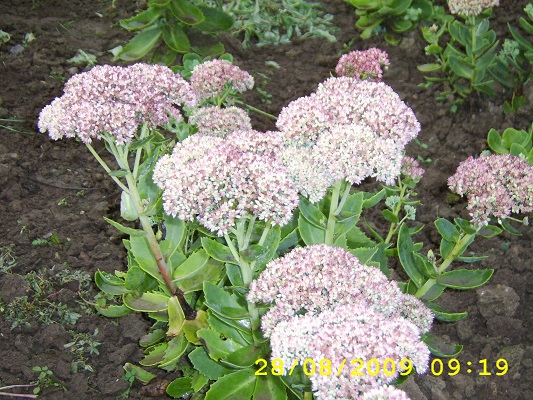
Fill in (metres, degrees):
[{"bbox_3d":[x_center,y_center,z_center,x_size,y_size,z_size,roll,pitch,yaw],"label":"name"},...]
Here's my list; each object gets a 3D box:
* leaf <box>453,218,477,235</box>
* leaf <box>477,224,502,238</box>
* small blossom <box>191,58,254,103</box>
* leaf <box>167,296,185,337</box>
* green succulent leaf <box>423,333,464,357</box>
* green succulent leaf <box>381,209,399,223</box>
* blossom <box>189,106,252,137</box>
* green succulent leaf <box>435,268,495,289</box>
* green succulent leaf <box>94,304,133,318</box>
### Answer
[{"bbox_3d":[0.260,0.035,1.089,0.033,0.009,0.018,33,57,-2],"label":"leaf"},{"bbox_3d":[0.316,0.045,1.180,0.039,0.009,0.019,-7,37,0],"label":"leaf"},{"bbox_3d":[-0.064,-0.171,1.200,0.092,0.052,0.084,0,39,0],"label":"small blossom"},{"bbox_3d":[-0.127,0.160,1.140,0.024,0.012,0.057,0,74,0],"label":"leaf"},{"bbox_3d":[0.240,0.196,1.140,0.063,0.015,0.027,17,38,0],"label":"green succulent leaf"},{"bbox_3d":[0.187,0.024,1.260,0.034,0.008,0.016,37,43,0],"label":"green succulent leaf"},{"bbox_3d":[-0.062,-0.099,1.120,0.086,0.050,0.078,0,37,0],"label":"blossom"},{"bbox_3d":[0.269,0.106,1.127,0.074,0.012,0.028,-9,48,4],"label":"green succulent leaf"},{"bbox_3d":[-0.215,0.155,1.180,0.055,0.010,0.022,0,45,0],"label":"green succulent leaf"}]

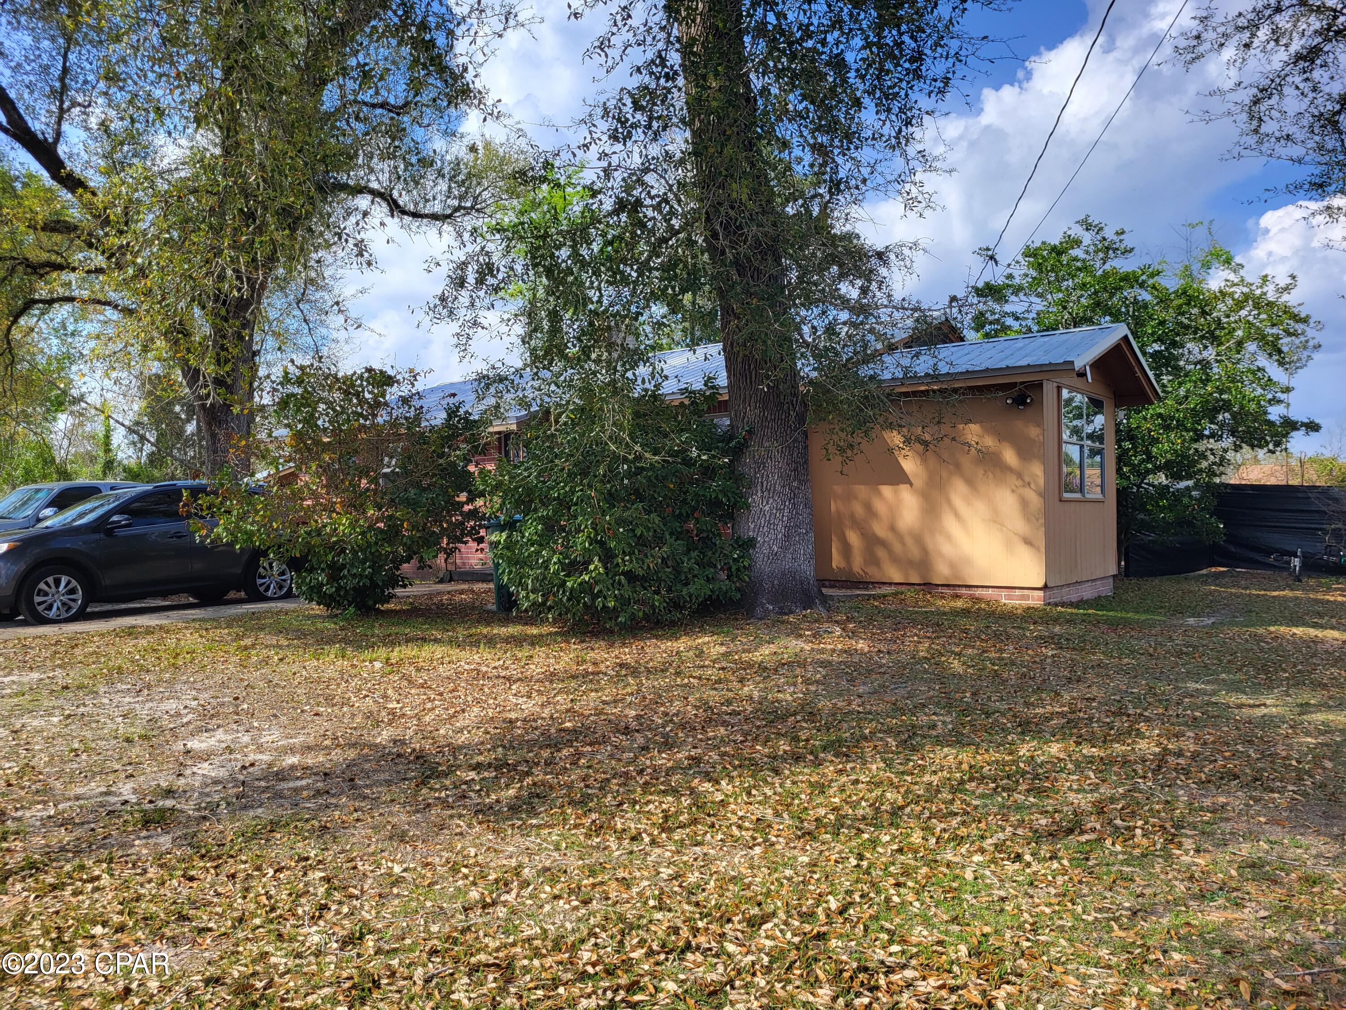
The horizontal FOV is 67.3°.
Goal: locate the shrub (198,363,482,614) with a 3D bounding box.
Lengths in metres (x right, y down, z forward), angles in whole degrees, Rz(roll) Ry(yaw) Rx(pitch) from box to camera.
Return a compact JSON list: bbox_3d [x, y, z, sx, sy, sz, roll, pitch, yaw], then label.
[{"bbox_3d":[-3.934,-0.193,11.950,3.250,2.920,2.950,0,-1,-18],"label":"shrub"}]

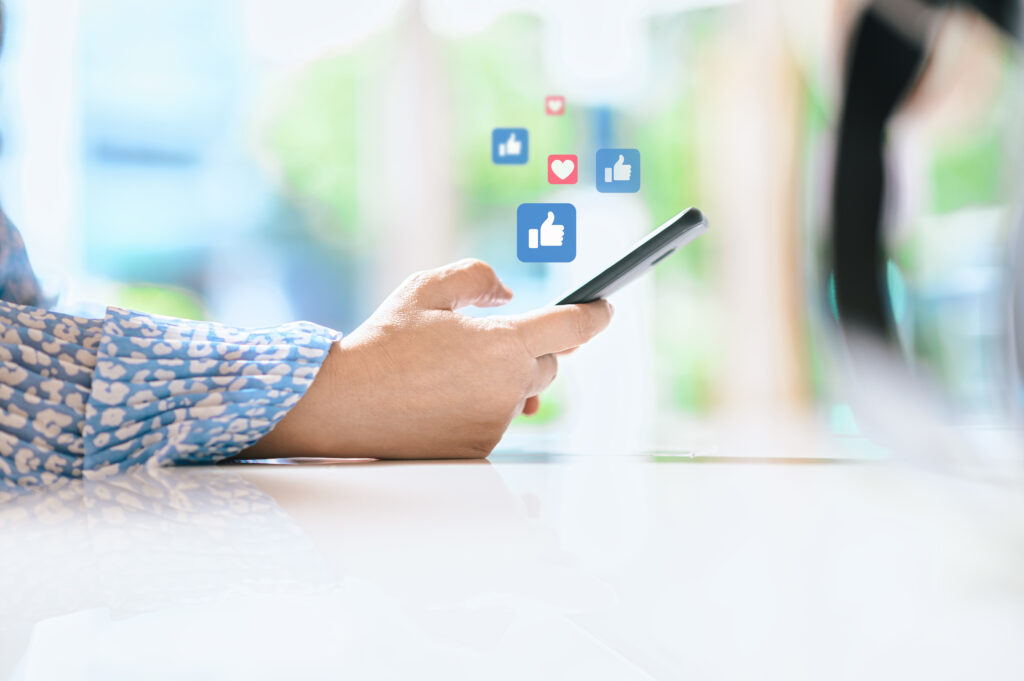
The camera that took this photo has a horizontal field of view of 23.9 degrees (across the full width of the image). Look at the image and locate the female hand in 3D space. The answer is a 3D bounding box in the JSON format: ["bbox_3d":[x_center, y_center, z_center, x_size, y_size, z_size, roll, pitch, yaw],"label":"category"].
[{"bbox_3d":[-0.038,0.008,1.120,0.155,0.090,0.085,0,1,-18],"label":"female hand"}]

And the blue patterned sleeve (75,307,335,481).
[{"bbox_3d":[-0.141,0.022,1.135,0.121,0.075,0.083,0,3,0],"label":"blue patterned sleeve"}]

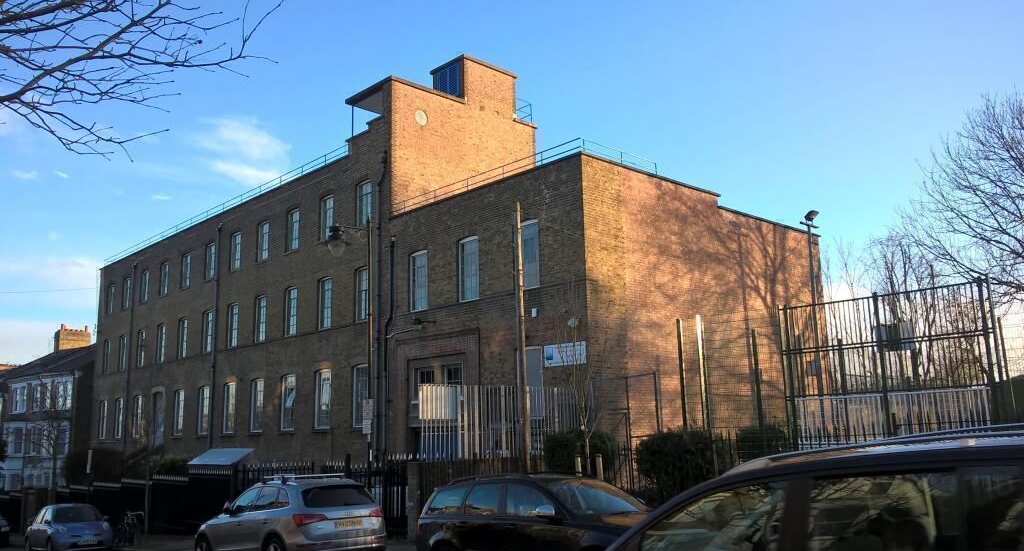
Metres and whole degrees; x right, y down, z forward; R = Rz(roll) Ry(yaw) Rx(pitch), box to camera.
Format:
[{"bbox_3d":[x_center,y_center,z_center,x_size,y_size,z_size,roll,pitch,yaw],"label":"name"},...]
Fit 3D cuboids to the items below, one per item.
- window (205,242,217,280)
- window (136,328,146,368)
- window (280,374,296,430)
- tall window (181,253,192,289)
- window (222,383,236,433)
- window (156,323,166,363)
[{"bbox_3d":[-14.257,-0.652,38.803,0.150,1.800,1.030,8,-14,-44],"label":"window"},{"bbox_3d":[-19.958,3.942,44.030,0.150,2.020,1.040,8,-14,-44],"label":"window"},{"bbox_3d":[-9.072,5.165,32.994,0.150,2.220,1.080,9,-15,-44],"label":"window"},{"bbox_3d":[-16.564,-0.204,41.621,0.180,1.880,1.060,9,-15,-43],"label":"tall window"},{"bbox_3d":[-12.427,5.863,36.041,0.150,2.200,1.070,8,-14,-44],"label":"window"},{"bbox_3d":[-18.083,3.508,42.165,0.150,2.020,1.040,8,-14,-44],"label":"window"}]

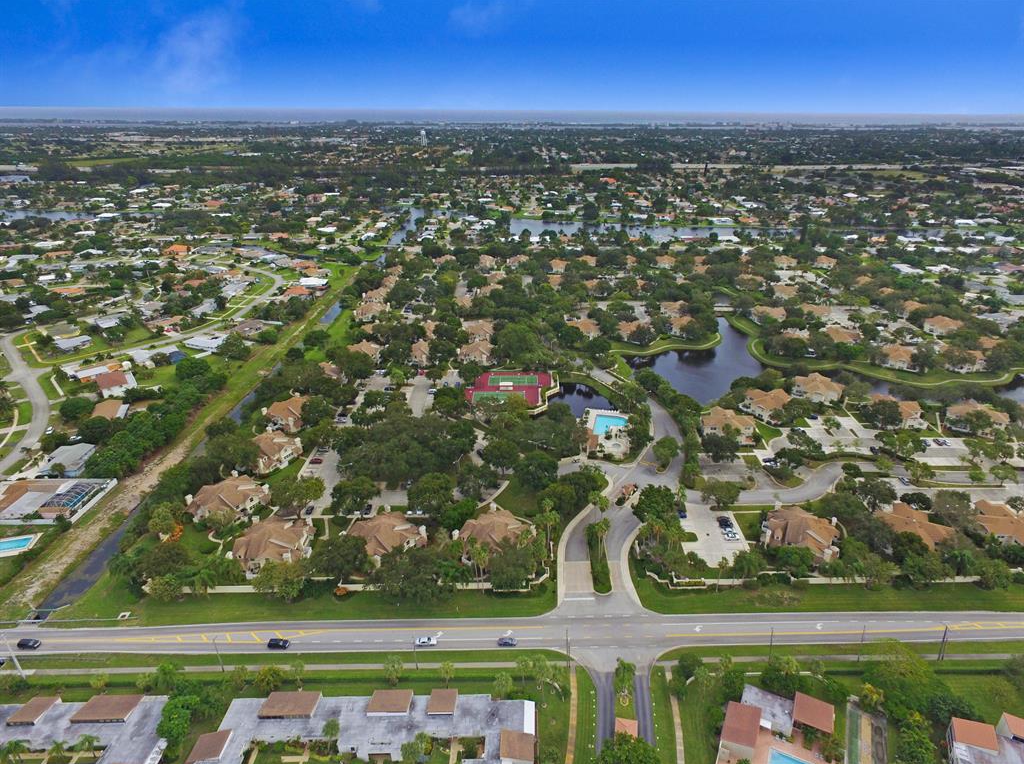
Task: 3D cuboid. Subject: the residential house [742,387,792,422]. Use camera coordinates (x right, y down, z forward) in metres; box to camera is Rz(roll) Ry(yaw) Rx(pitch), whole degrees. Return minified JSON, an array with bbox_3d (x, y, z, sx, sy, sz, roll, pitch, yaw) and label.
[{"bbox_3d":[111.850,8.380,258.240,19.000,7.800,18.000,-11,27,-23],"label":"residential house"}]

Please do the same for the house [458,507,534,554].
[{"bbox_3d":[-4.795,45.547,175.409,20.500,8.300,20.500,20,32,36],"label":"house"}]

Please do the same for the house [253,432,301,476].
[{"bbox_3d":[-90.450,24.950,220.080,18.500,7.800,18.500,15,29,29],"label":"house"}]

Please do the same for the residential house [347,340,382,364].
[{"bbox_3d":[-75.910,-15.650,307.370,18.500,7.800,18.500,15,29,28],"label":"residential house"}]

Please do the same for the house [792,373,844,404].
[{"bbox_3d":[140.690,2.130,272.020,19.500,7.800,18.000,20,31,36],"label":"house"}]

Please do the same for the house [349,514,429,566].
[{"bbox_3d":[-38.080,45.970,175.670,19.000,7.800,19.000,21,32,36],"label":"house"}]

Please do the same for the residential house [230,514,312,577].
[{"bbox_3d":[-69.393,46.916,171.413,21.500,8.300,20.000,2,25,3],"label":"residential house"}]

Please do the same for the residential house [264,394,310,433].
[{"bbox_3d":[-90.880,12.490,246.820,18.500,7.800,18.500,16,29,30],"label":"residential house"}]

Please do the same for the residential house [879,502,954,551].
[{"bbox_3d":[121.502,44.479,179.765,21.000,8.300,20.000,11,27,22],"label":"residential house"}]

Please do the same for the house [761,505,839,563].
[{"bbox_3d":[86.503,45.442,177.125,20.500,8.300,20.500,15,28,28],"label":"house"}]

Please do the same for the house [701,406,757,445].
[{"bbox_3d":[86.603,17.209,237.775,21.500,8.300,18.000,0,25,0],"label":"house"}]

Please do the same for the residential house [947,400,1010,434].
[{"bbox_3d":[192.001,14.618,245.062,22.000,8.300,18.000,10,27,20],"label":"residential house"}]

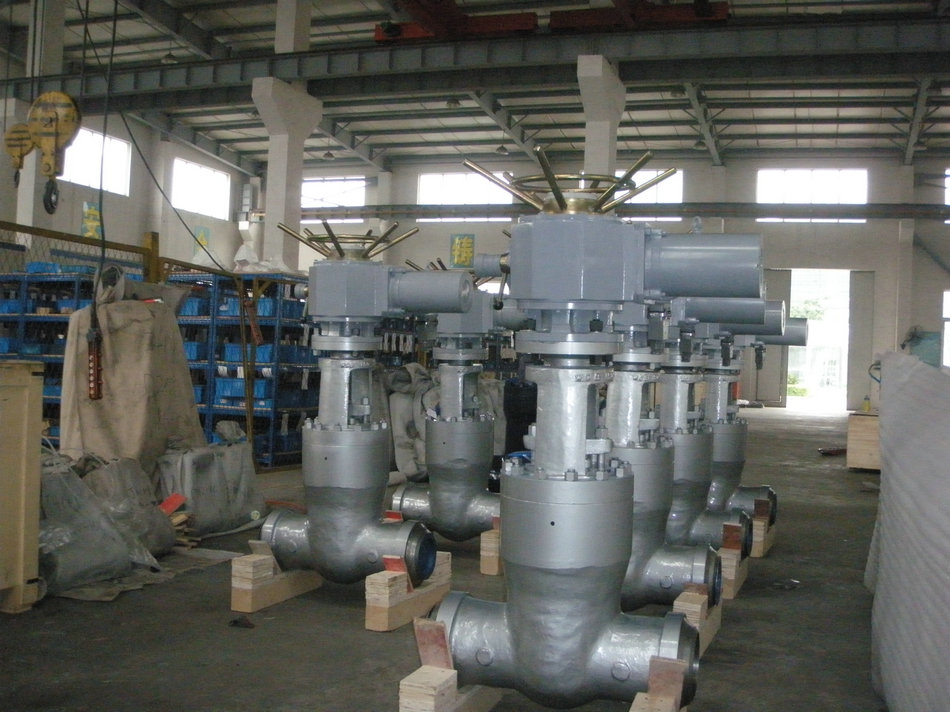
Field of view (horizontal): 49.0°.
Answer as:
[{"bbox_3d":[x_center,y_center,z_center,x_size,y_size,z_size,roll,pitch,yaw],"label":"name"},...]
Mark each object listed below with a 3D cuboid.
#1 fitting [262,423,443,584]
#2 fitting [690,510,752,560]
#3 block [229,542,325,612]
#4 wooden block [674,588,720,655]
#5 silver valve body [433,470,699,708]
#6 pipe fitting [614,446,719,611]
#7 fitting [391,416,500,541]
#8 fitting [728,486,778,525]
[{"bbox_3d":[-0.824,0.928,6.516,1.103,1.000,0.541,2,-1,17],"label":"fitting"},{"bbox_3d":[1.802,1.285,7.539,0.351,0.369,0.369,2,-1,19],"label":"fitting"},{"bbox_3d":[-1.256,1.369,6.707,0.140,0.380,0.820,2,-1,20],"label":"block"},{"bbox_3d":[1.280,1.488,5.945,0.140,0.285,0.710,2,-1,20],"label":"wooden block"},{"bbox_3d":[0.362,0.936,4.249,1.103,1.000,0.541,2,-1,16],"label":"silver valve body"},{"bbox_3d":[0.859,0.975,6.033,1.103,1.000,0.541,2,-1,17],"label":"pipe fitting"},{"bbox_3d":[-0.135,0.973,8.280,1.103,1.000,0.541,2,-1,18],"label":"fitting"},{"bbox_3d":[2.505,1.330,9.257,0.351,0.369,0.369,2,-1,17],"label":"fitting"}]

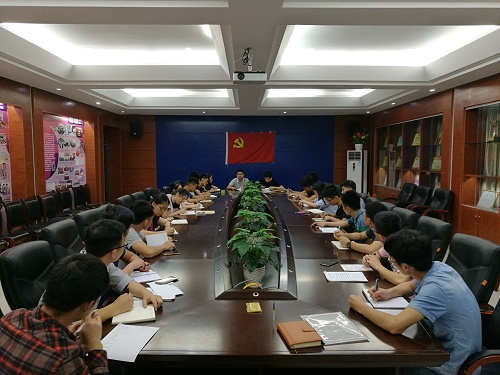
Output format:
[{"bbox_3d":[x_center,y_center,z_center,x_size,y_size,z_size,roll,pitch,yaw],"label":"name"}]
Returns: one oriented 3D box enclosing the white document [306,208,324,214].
[{"bbox_3d":[0.975,0.356,5.797,0.290,0.020,0.240,0,4,0],"label":"white document"}]

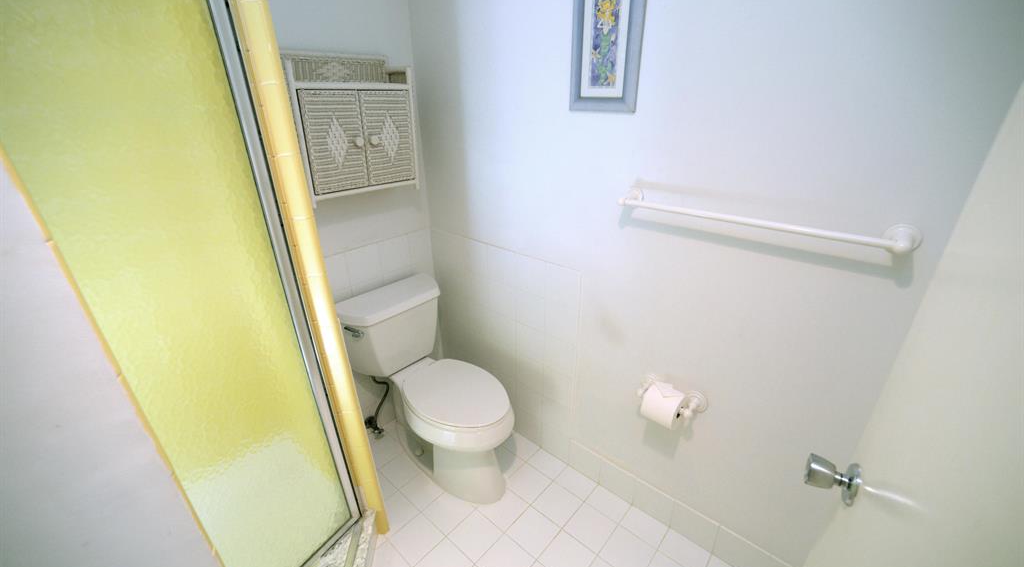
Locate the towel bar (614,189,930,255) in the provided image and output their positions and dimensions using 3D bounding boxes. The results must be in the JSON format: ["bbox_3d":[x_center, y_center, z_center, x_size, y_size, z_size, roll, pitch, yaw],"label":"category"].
[{"bbox_3d":[0.576,-0.167,1.005,0.674,0.064,0.100,20,30,37],"label":"towel bar"}]

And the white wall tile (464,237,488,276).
[{"bbox_3d":[-0.154,-0.108,1.809,0.152,0.154,0.010,17,28,39],"label":"white wall tile"}]

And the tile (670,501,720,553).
[{"bbox_3d":[0.659,0.872,1.430,0.152,0.141,0.010,17,28,39],"label":"tile"}]

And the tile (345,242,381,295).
[{"bbox_3d":[-0.637,-0.081,1.759,0.010,0.154,0.157,18,29,38],"label":"tile"}]

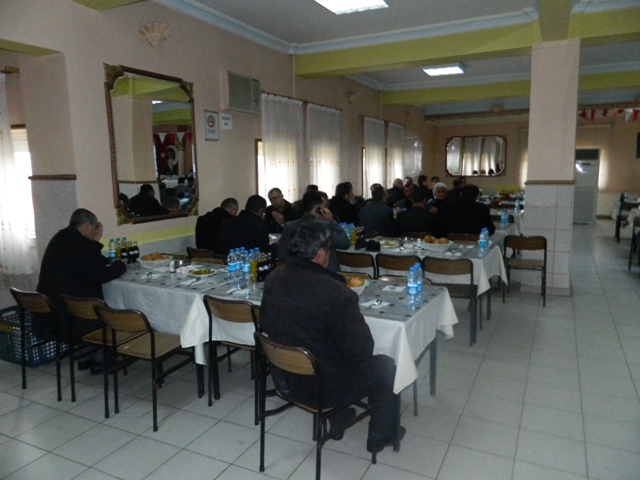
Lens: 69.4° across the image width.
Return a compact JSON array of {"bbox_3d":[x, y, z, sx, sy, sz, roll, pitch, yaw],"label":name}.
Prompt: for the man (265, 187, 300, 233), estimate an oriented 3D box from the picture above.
[{"bbox_3d":[-0.471,-0.007,6.104,0.560,1.360,0.780,3,9,27],"label":"man"}]

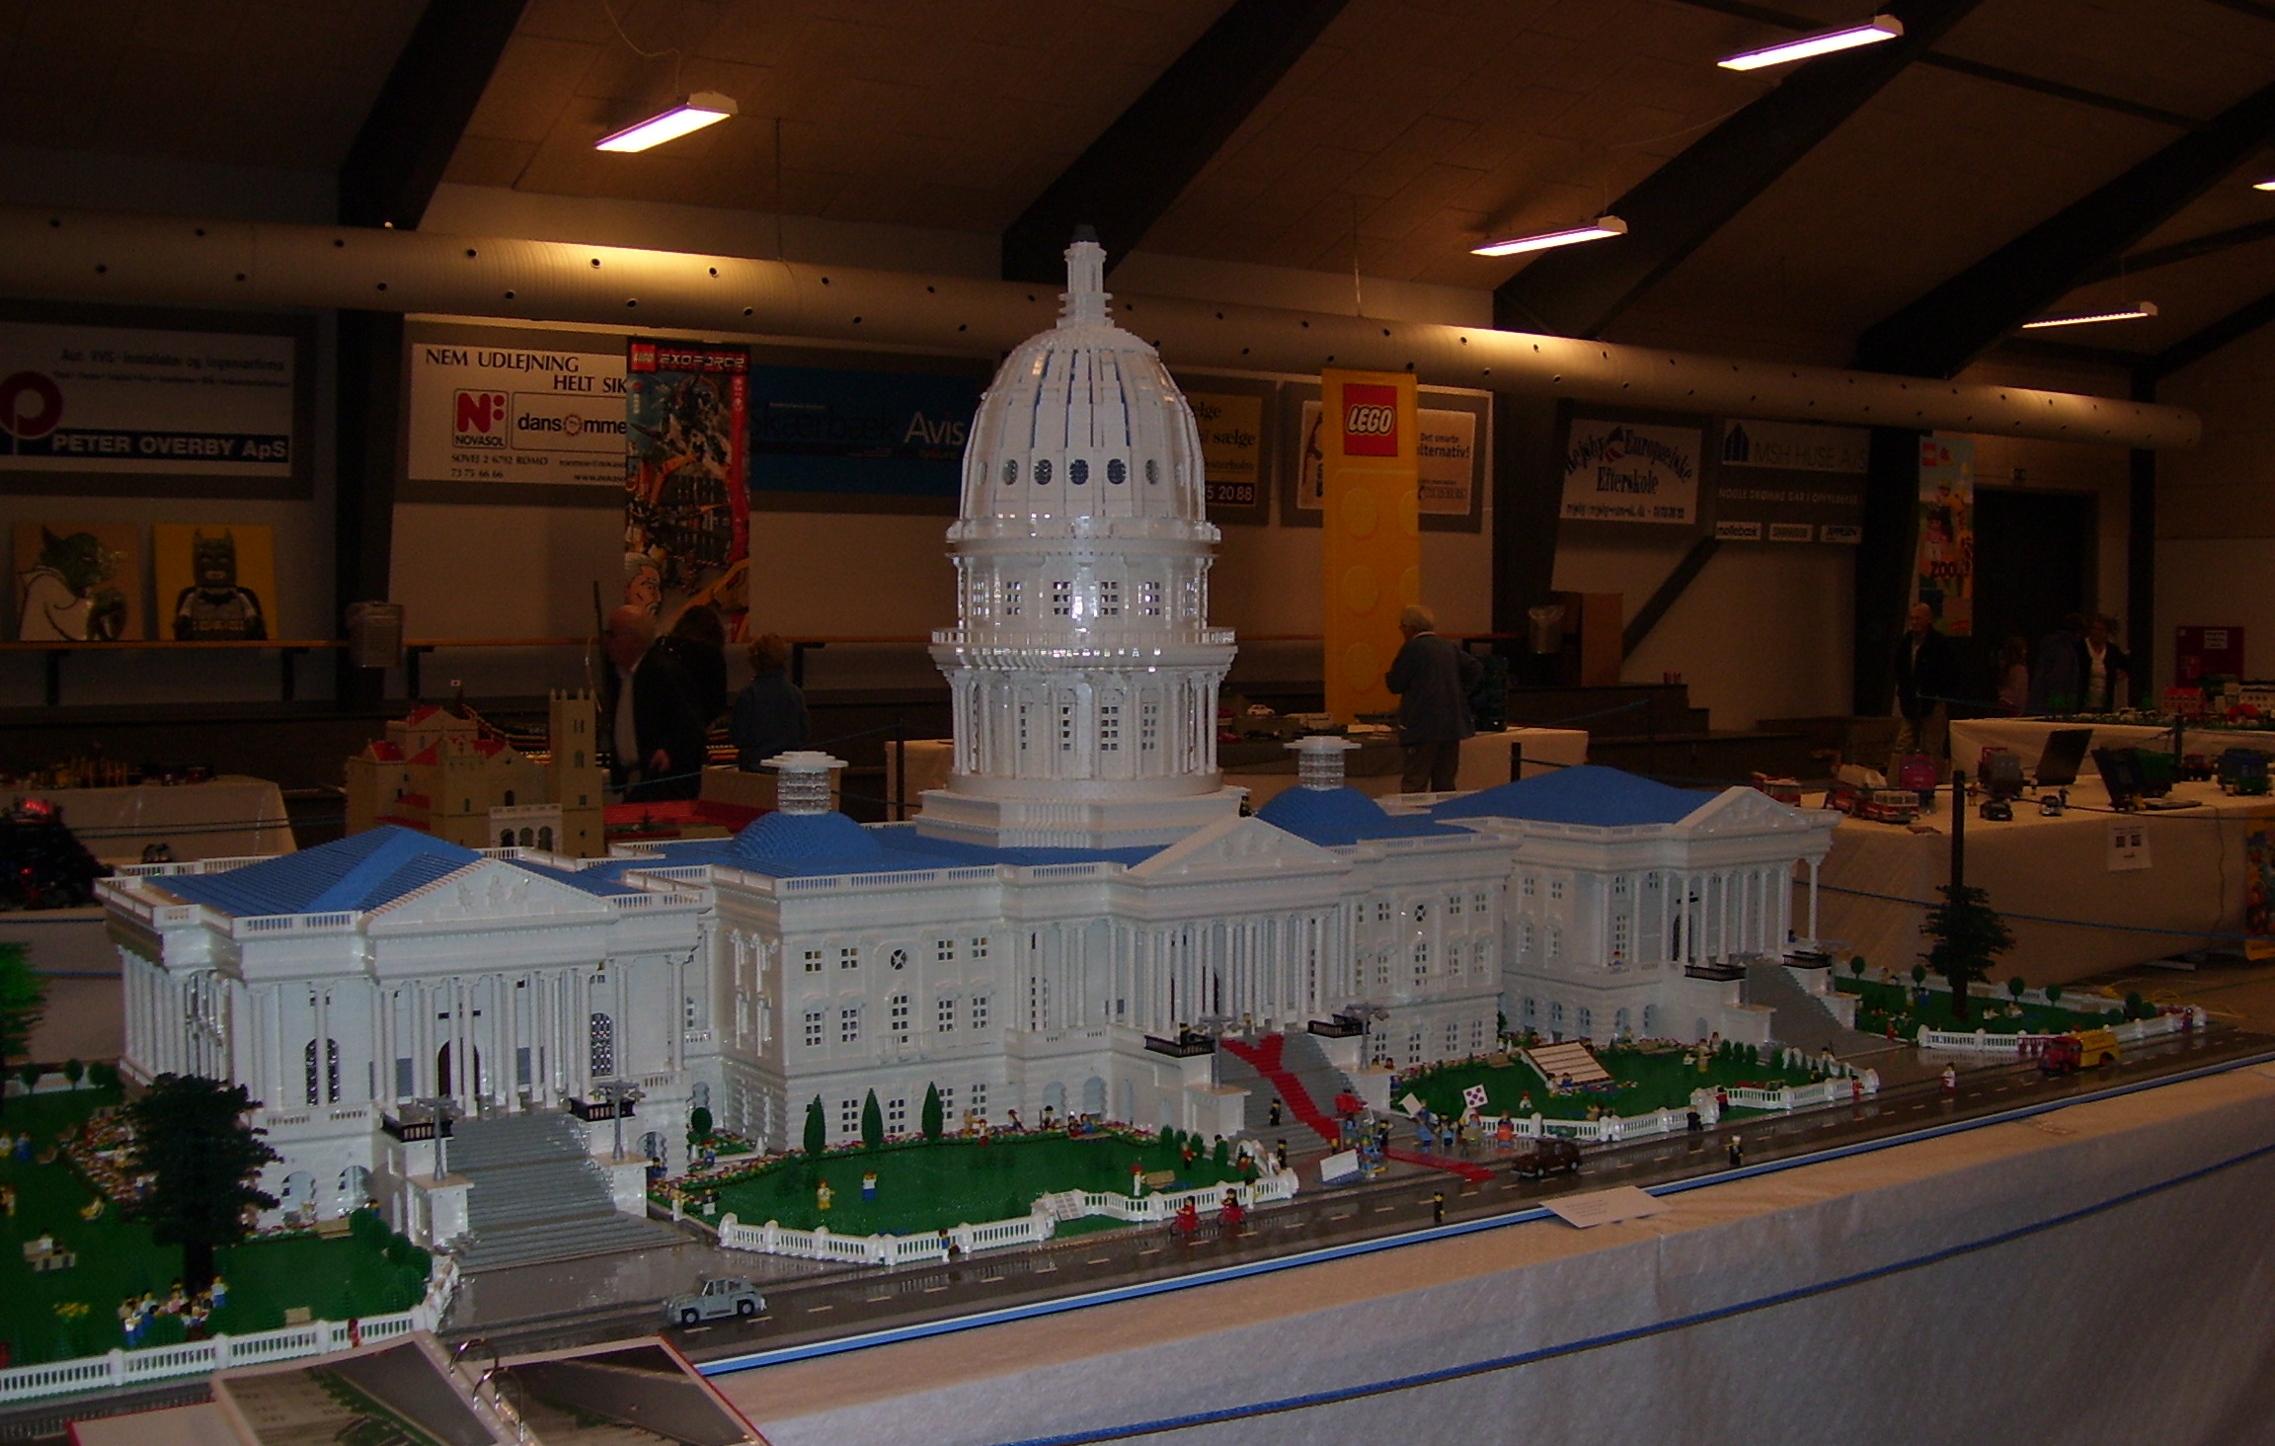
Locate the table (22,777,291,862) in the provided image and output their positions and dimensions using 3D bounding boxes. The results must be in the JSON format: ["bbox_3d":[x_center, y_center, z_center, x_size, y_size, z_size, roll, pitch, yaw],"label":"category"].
[{"bbox_3d":[-5.353,0.675,12.094,1.800,0.730,0.800,-2,3,-35],"label":"table"}]

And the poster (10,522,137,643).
[{"bbox_3d":[-6.682,-0.886,14.900,0.750,0.750,0.030,-2,-5,-35],"label":"poster"}]

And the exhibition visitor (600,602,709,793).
[{"bbox_3d":[-2.182,0.282,10.725,0.450,1.670,0.520,-1,3,-25],"label":"exhibition visitor"}]

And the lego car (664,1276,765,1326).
[{"bbox_3d":[-0.512,0.692,2.860,0.125,0.046,0.050,-2,3,-33],"label":"lego car"}]

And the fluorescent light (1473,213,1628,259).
[{"bbox_3d":[2.624,-3.113,15.195,0.220,0.085,1.180,-2,3,-38],"label":"fluorescent light"}]

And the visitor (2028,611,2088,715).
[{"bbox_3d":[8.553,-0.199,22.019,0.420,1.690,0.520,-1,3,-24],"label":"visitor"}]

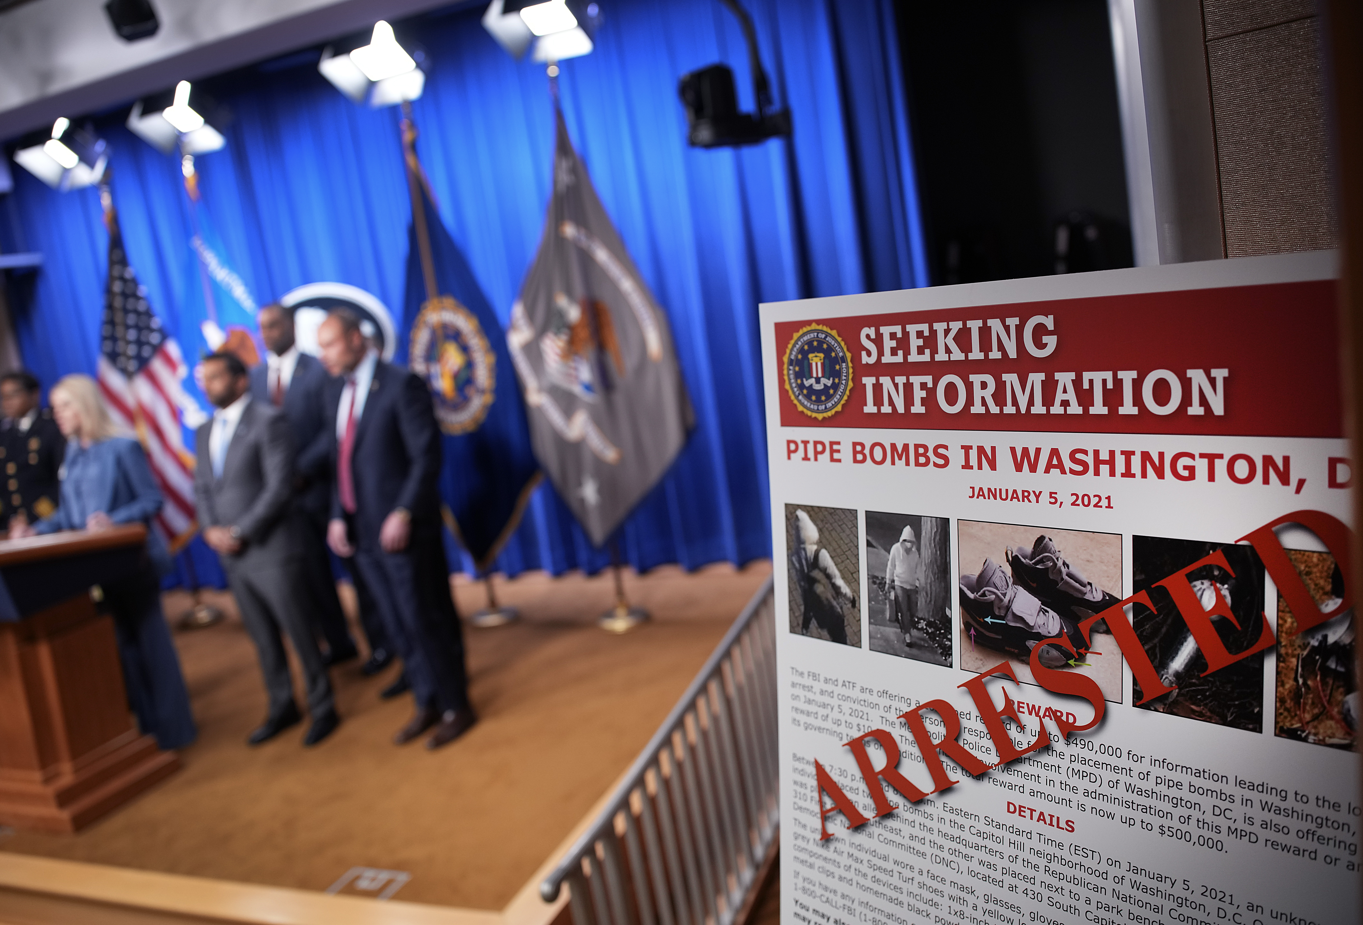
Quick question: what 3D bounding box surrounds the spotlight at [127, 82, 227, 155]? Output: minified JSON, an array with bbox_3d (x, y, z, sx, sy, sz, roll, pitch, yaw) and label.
[{"bbox_3d":[-3.044,-2.072,6.523,0.460,0.380,0.400,-5,49,25],"label":"spotlight"}]

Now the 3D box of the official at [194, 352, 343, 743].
[{"bbox_3d":[-1.897,0.365,4.792,0.520,1.730,0.360,-6,9,21],"label":"official"}]

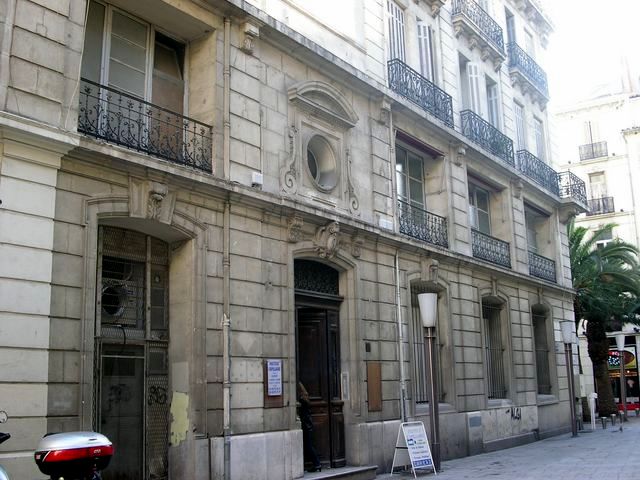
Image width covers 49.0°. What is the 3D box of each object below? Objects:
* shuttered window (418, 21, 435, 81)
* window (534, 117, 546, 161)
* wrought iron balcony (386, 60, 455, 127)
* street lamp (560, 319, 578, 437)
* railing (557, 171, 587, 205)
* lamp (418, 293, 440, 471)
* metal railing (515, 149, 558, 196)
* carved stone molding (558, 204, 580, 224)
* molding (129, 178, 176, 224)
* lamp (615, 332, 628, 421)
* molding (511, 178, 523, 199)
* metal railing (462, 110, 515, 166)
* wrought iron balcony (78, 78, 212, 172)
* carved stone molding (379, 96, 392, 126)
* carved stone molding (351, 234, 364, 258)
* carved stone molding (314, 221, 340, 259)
[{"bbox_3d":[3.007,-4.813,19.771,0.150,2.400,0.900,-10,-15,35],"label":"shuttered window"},{"bbox_3d":[8.245,-3.252,26.392,0.206,2.752,1.082,-10,-15,35],"label":"window"},{"bbox_3d":[2.746,-3.838,18.687,0.300,0.899,2.980,-10,-15,35],"label":"wrought iron balcony"},{"bbox_3d":[8.481,4.683,23.760,0.450,3.800,0.450,-6,-13,19],"label":"street lamp"},{"bbox_3d":[9.725,-1.900,27.271,0.567,1.010,1.958,-10,-15,35],"label":"railing"},{"bbox_3d":[2.345,2.916,14.679,0.402,3.659,0.402,-10,-15,35],"label":"lamp"},{"bbox_3d":[7.153,-2.100,22.867,0.280,0.870,3.000,-10,-14,35],"label":"metal railing"},{"bbox_3d":[9.605,-0.973,26.956,0.670,0.618,0.567,-10,-15,35],"label":"carved stone molding"},{"bbox_3d":[-2.514,-0.570,10.577,0.290,0.540,0.650,-10,-15,35],"label":"molding"},{"bbox_3d":[13.806,6.300,32.025,0.430,3.800,0.430,-7,-13,22],"label":"lamp"},{"bbox_3d":[6.546,-1.731,23.236,0.278,0.618,0.453,-10,-15,35],"label":"molding"},{"bbox_3d":[5.203,-3.056,21.663,0.309,0.979,3.453,-10,-15,35],"label":"metal railing"},{"bbox_3d":[-2.570,-1.685,10.734,0.082,0.835,2.618,-10,-15,35],"label":"wrought iron balcony"},{"bbox_3d":[1.581,-3.102,16.972,0.200,0.570,0.270,-10,-15,35],"label":"carved stone molding"},{"bbox_3d":[0.805,0.141,15.085,0.190,0.460,0.230,-10,-15,35],"label":"carved stone molding"},{"bbox_3d":[0.151,-0.004,12.660,0.300,0.760,0.640,-10,-14,35],"label":"carved stone molding"}]

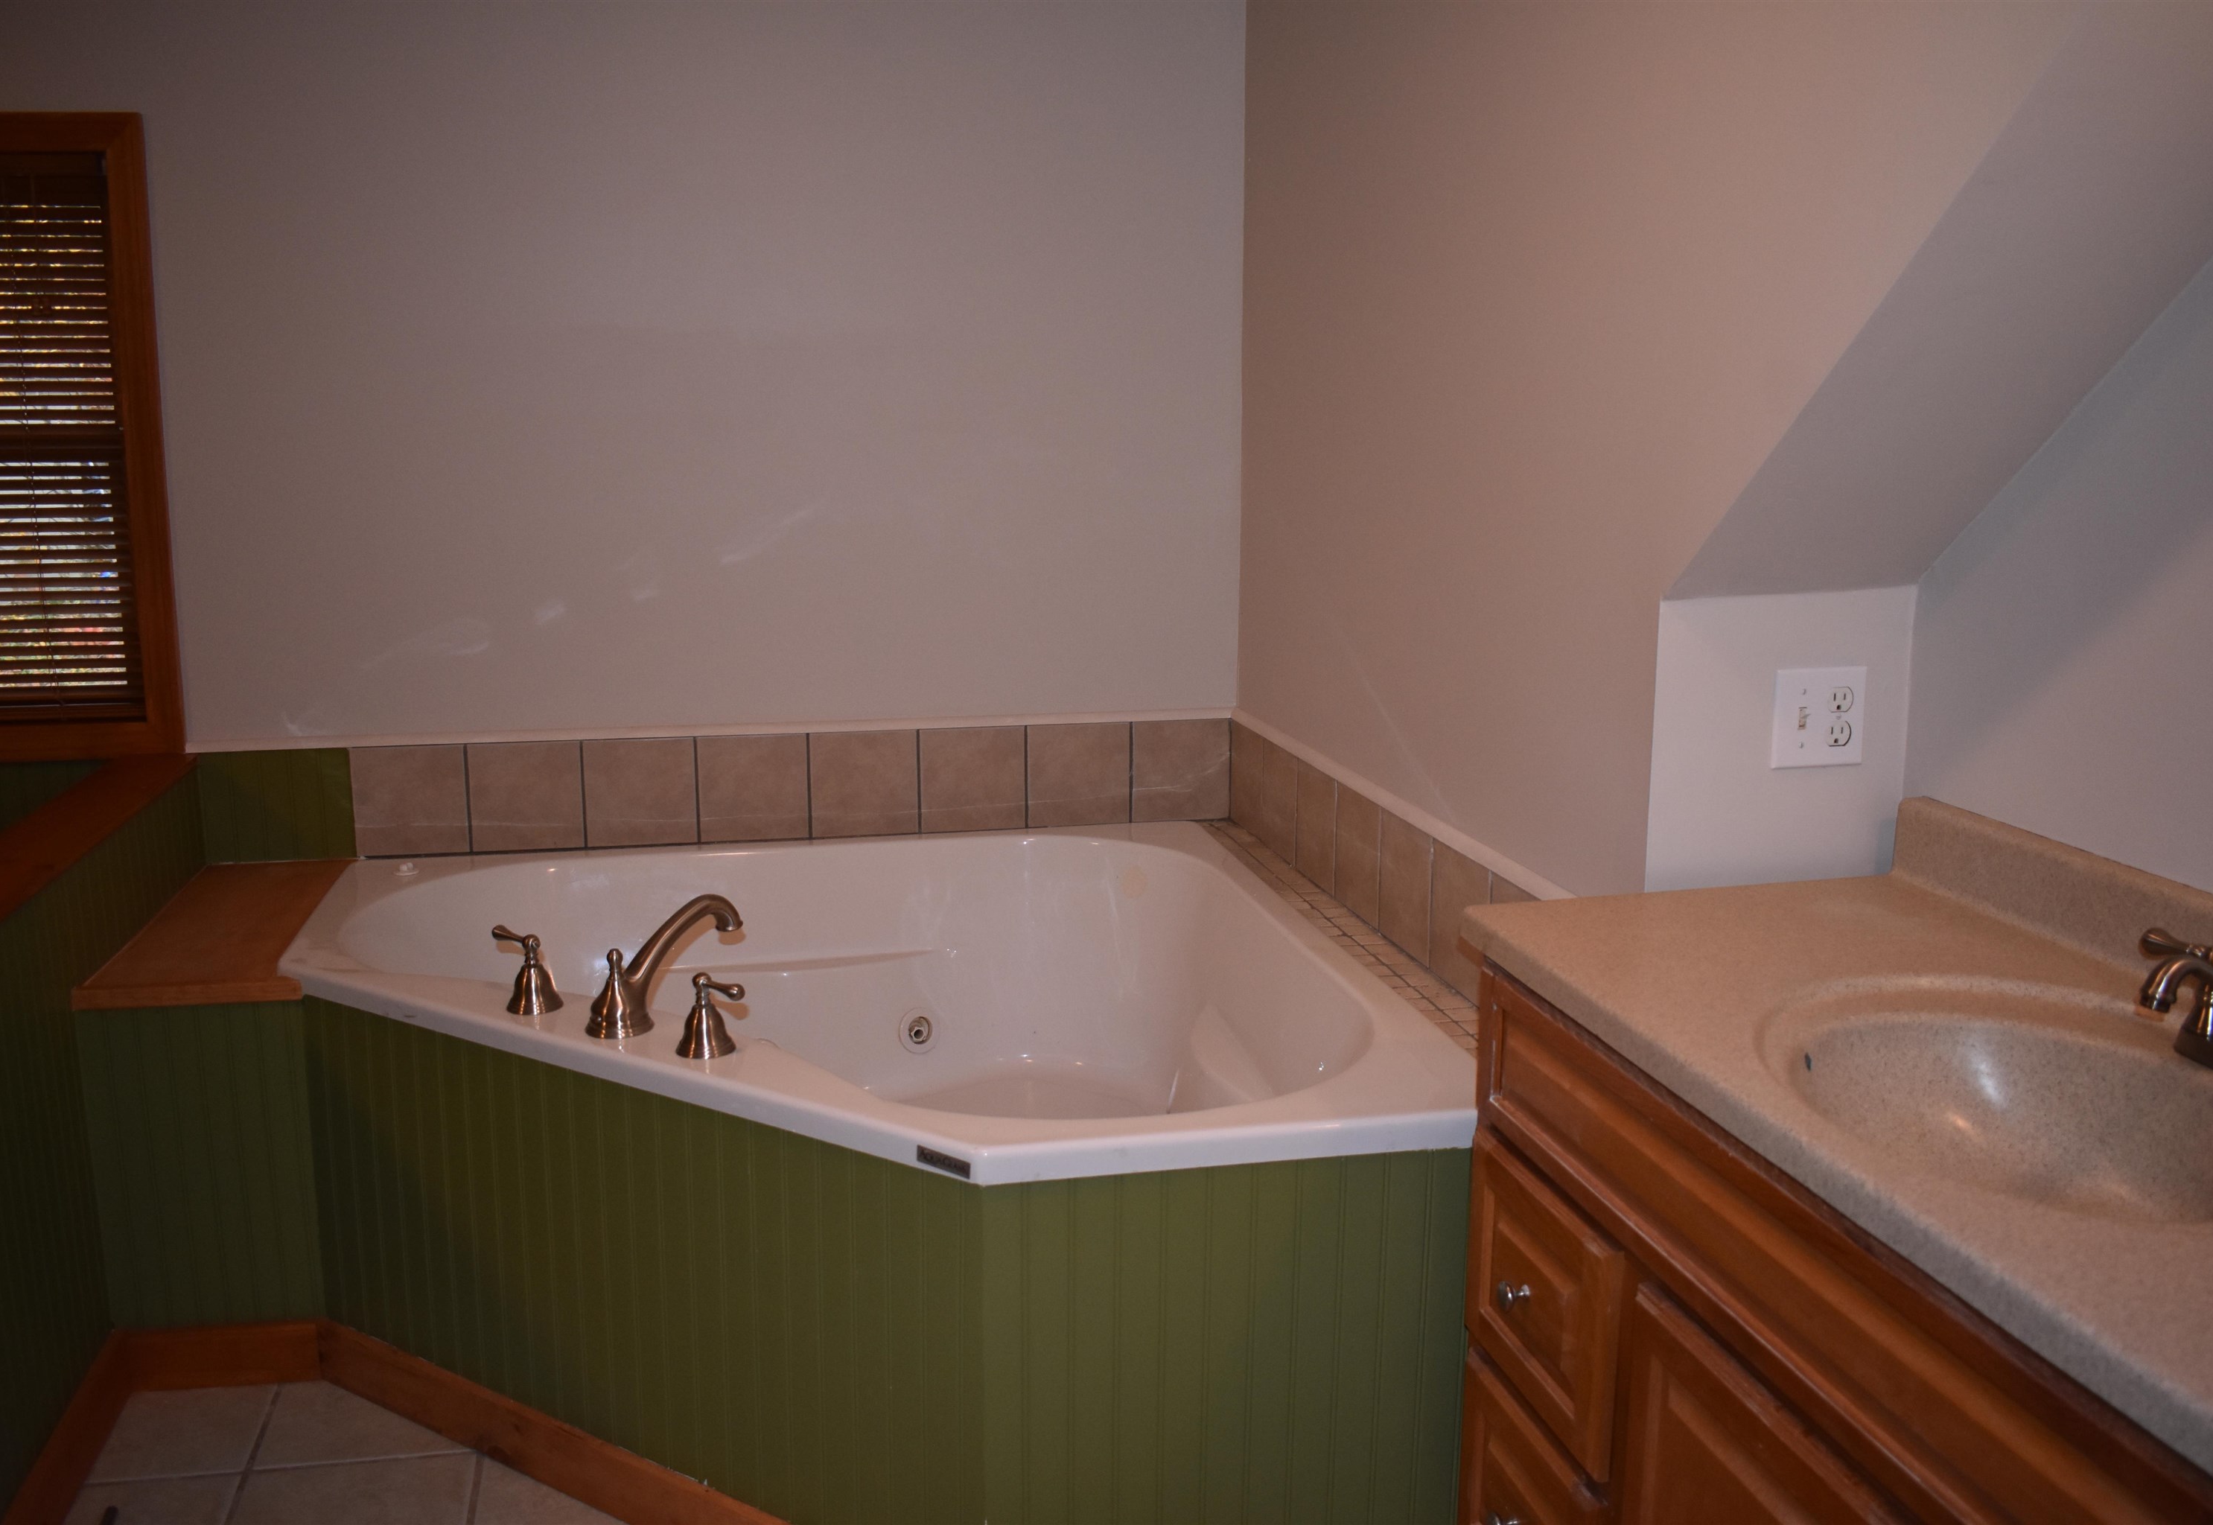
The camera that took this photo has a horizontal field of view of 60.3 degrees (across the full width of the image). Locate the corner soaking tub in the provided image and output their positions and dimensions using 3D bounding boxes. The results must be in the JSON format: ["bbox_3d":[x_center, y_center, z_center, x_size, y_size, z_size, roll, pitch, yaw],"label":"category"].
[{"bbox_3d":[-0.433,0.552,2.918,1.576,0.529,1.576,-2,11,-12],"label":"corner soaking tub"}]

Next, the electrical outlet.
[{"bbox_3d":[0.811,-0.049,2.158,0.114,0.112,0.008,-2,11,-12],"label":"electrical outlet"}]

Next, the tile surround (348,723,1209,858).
[{"bbox_3d":[-0.560,0.044,3.624,1.655,0.201,0.015,-2,11,-12],"label":"tile surround"}]

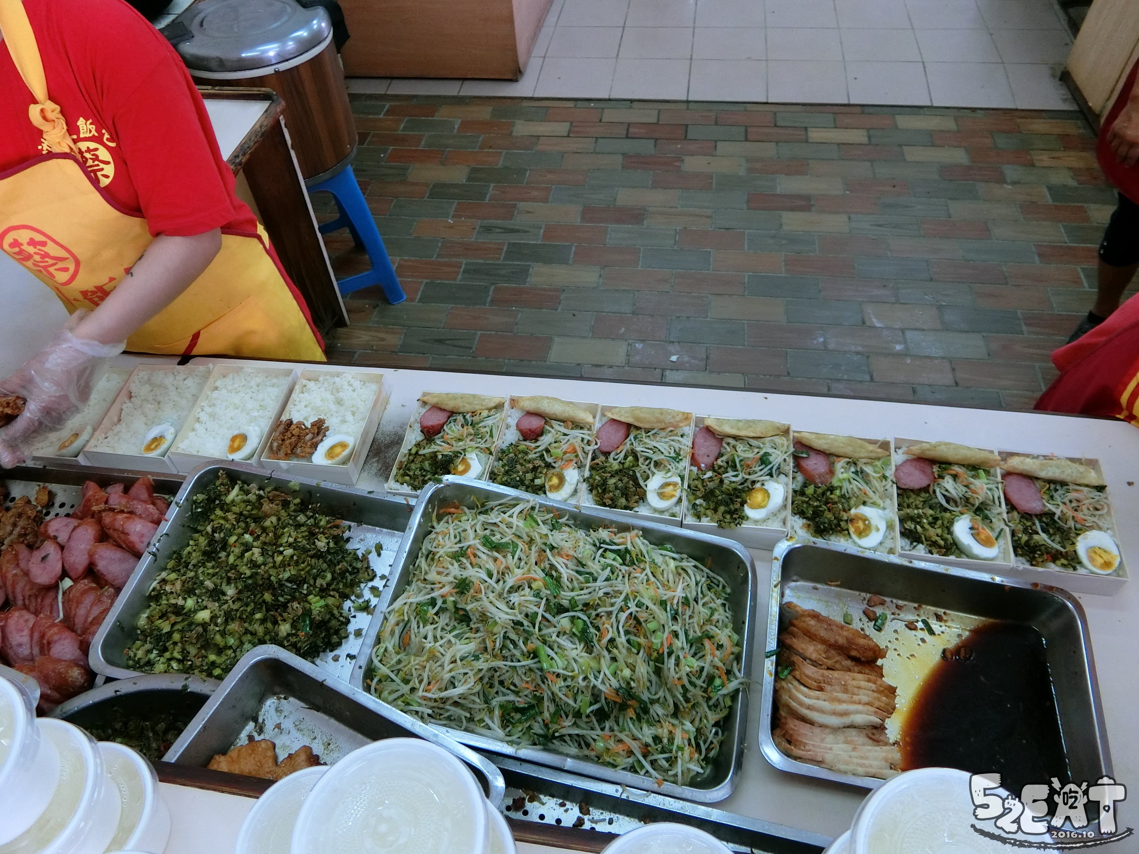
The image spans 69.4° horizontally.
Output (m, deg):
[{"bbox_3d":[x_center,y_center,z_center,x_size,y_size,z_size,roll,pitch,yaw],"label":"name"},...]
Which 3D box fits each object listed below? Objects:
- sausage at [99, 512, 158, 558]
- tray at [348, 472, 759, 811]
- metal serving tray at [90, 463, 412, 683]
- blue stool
[{"bbox_3d":[-0.558,0.139,1.046,0.072,0.035,0.037,20,53,20],"label":"sausage"},{"bbox_3d":[-0.003,0.232,0.923,0.410,0.056,0.309,13,49,1],"label":"tray"},{"bbox_3d":[-0.316,0.208,1.008,0.410,0.056,0.309,10,48,4],"label":"metal serving tray"},{"bbox_3d":[-0.755,-0.586,2.384,0.365,0.460,0.365,-22,51,-15],"label":"blue stool"}]

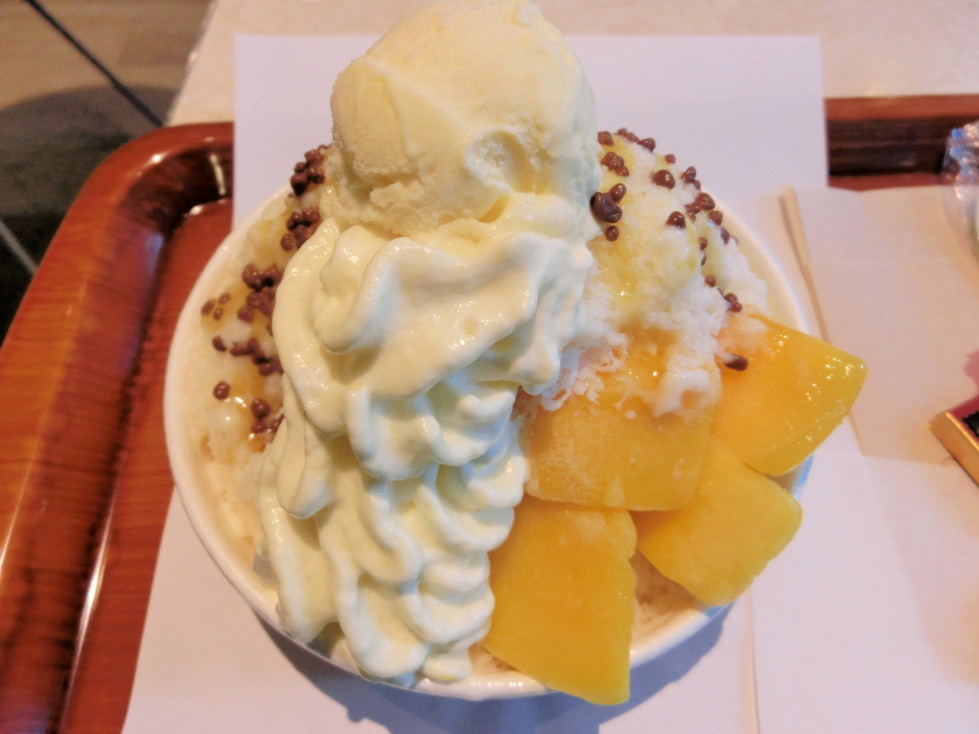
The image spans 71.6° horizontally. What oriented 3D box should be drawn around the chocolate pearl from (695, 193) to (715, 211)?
[{"bbox_3d":[0.051,-0.039,0.161,0.004,0.004,0.004,0,61,0],"label":"chocolate pearl"}]

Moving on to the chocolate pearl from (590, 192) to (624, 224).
[{"bbox_3d":[0.025,-0.034,0.143,0.006,0.006,0.006,0,61,0],"label":"chocolate pearl"}]

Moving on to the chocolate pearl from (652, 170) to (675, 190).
[{"bbox_3d":[0.039,-0.042,0.152,0.005,0.004,0.005,0,61,0],"label":"chocolate pearl"}]

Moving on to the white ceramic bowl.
[{"bbox_3d":[0.001,0.011,0.223,0.180,0.074,0.180,0,61,0],"label":"white ceramic bowl"}]

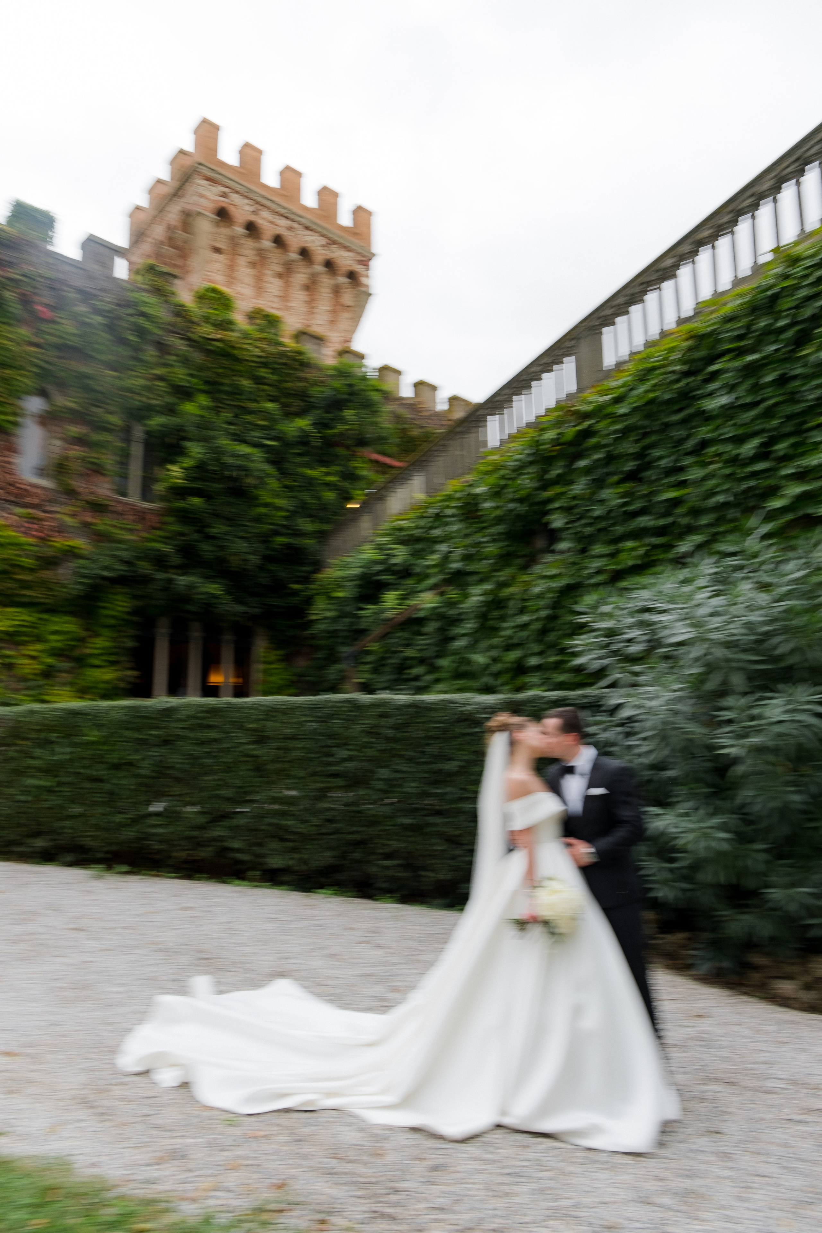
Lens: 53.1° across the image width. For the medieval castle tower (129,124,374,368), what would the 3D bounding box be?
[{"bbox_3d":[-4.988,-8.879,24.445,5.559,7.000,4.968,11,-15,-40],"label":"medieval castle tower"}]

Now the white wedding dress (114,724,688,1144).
[{"bbox_3d":[-0.148,1.414,4.118,2.750,1.600,1.400,-3,-12,20],"label":"white wedding dress"}]

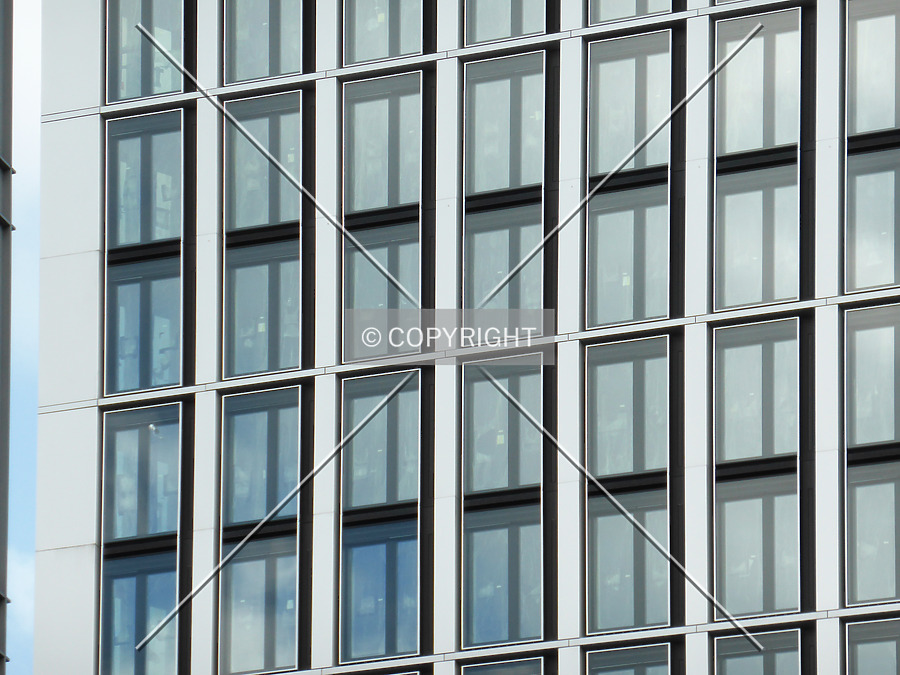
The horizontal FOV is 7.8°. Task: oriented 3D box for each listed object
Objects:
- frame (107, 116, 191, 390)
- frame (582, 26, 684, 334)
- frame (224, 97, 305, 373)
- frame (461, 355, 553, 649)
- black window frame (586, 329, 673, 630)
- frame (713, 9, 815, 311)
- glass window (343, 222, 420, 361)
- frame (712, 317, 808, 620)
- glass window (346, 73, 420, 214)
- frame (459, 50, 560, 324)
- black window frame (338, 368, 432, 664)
[{"bbox_3d":[-6.851,-1.938,151.161,2.370,6.540,0.200,-8,-16,30],"label":"frame"},{"bbox_3d":[4.182,-3.587,150.478,2.493,6.699,0.220,-8,-16,31],"label":"frame"},{"bbox_3d":[-4.403,-2.423,155.760,2.013,6.670,0.220,-8,-16,31],"label":"frame"},{"bbox_3d":[1.285,3.723,150.583,2.290,6.537,0.220,-8,-16,31],"label":"frame"},{"bbox_3d":[4.027,3.299,148.908,2.207,6.608,0.220,-8,-16,31],"label":"black window frame"},{"bbox_3d":[7.001,-3.972,148.744,2.414,6.675,0.220,-8,-16,31],"label":"frame"},{"bbox_3d":[-1.588,-1.063,153.605,2.068,3.015,0.080,-8,-16,31],"label":"glass window"},{"bbox_3d":[6.882,2.906,147.153,2.286,6.609,0.220,-8,-16,31],"label":"frame"},{"bbox_3d":[-1.501,-4.356,148.493,1.990,3.030,0.100,-8,-16,30],"label":"glass window"},{"bbox_3d":[1.368,-3.330,152.240,2.372,6.650,0.220,-8,-16,31],"label":"frame"},{"bbox_3d":[-1.480,4.110,152.281,2.360,6.653,0.220,-8,-16,31],"label":"black window frame"}]

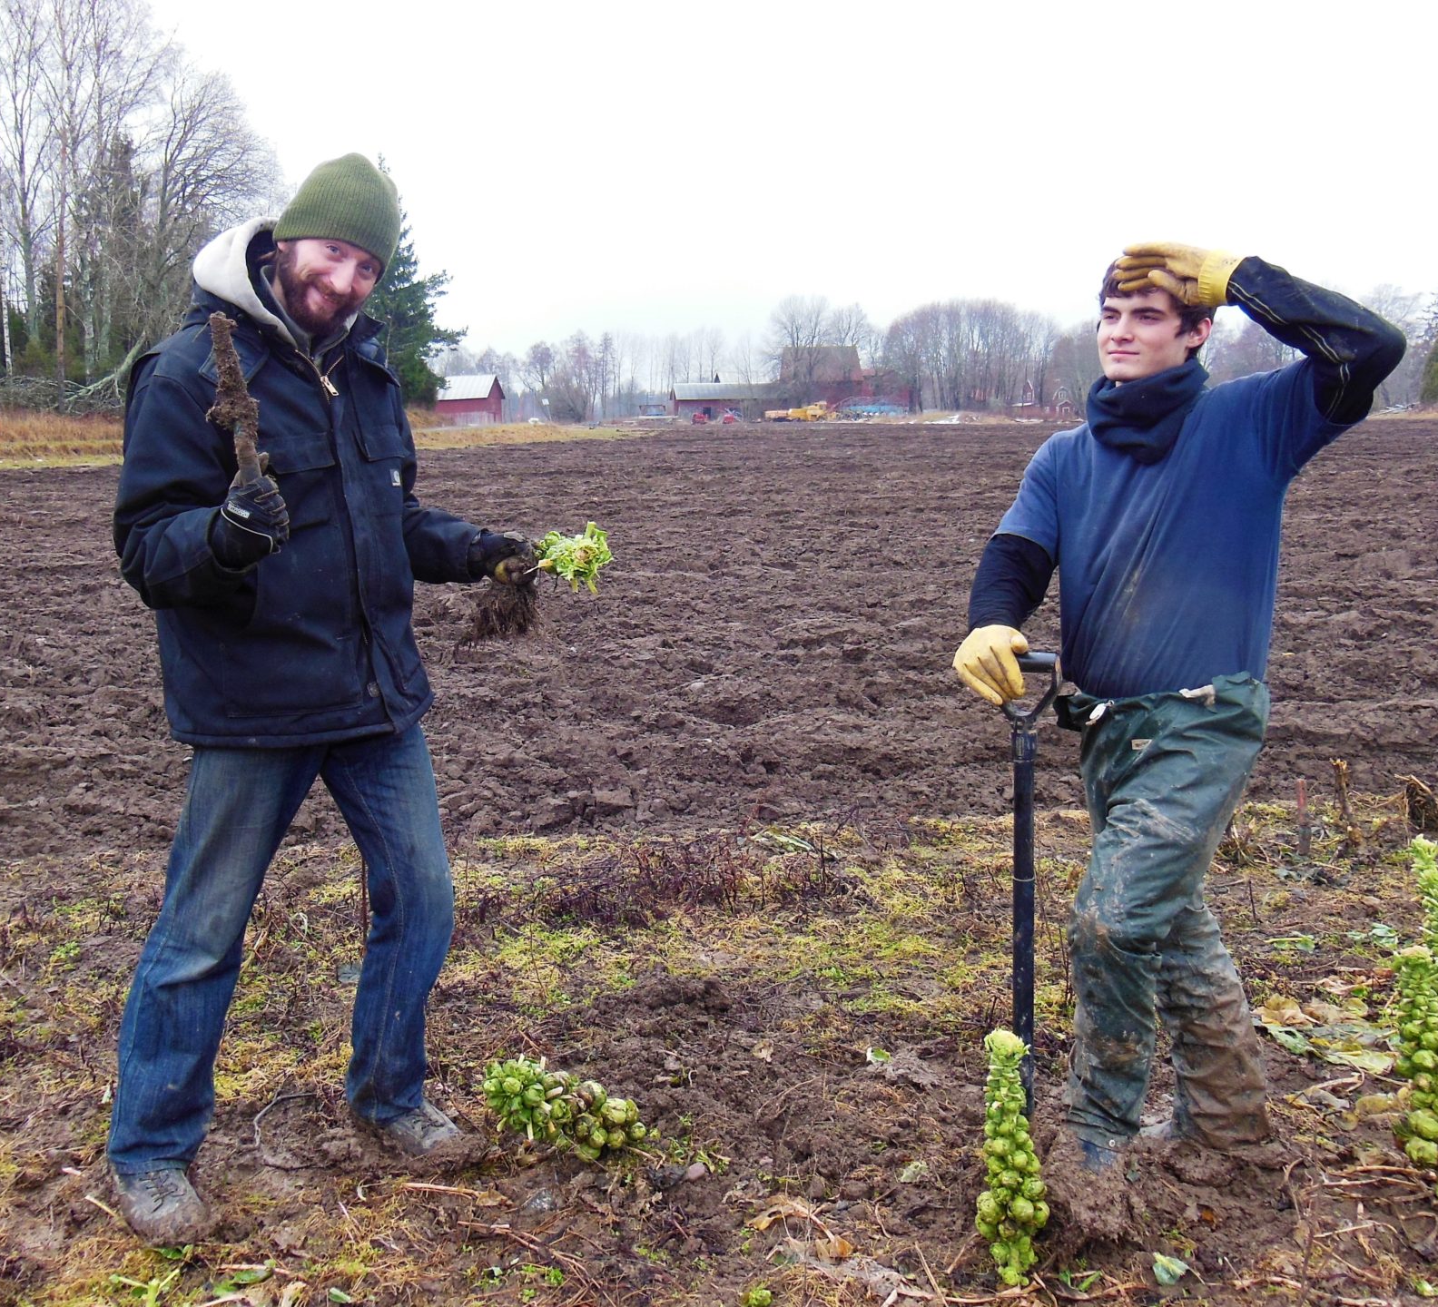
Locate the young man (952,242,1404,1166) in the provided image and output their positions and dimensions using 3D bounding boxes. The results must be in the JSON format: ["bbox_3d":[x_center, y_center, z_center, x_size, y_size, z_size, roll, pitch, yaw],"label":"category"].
[{"bbox_3d":[0.790,0.149,2.290,0.680,1.700,0.500,10,15,41],"label":"young man"}]

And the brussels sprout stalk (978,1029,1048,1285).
[{"bbox_3d":[0.478,0.828,2.070,0.110,0.460,0.110,-2,10,15],"label":"brussels sprout stalk"}]

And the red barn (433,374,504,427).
[{"bbox_3d":[-24.923,-25.031,124.513,7.000,5.000,5.500,1,11,5],"label":"red barn"}]

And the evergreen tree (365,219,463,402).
[{"bbox_3d":[-19.408,-20.467,73.452,8.000,14.800,8.000,-4,11,-18],"label":"evergreen tree"}]

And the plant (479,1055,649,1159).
[{"bbox_3d":[-0.302,0.880,2.482,0.330,0.160,0.160,8,7,-26],"label":"plant"}]

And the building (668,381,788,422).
[{"bbox_3d":[1.273,-31.674,157.858,15.200,5.200,7.500,-1,11,-6],"label":"building"}]

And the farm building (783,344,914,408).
[{"bbox_3d":[16.318,-34.978,162.312,17.500,10.300,10.000,-1,11,-3],"label":"farm building"}]

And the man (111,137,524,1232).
[{"bbox_3d":[-0.665,0.109,2.180,0.640,1.820,0.560,-10,15,-41],"label":"man"}]

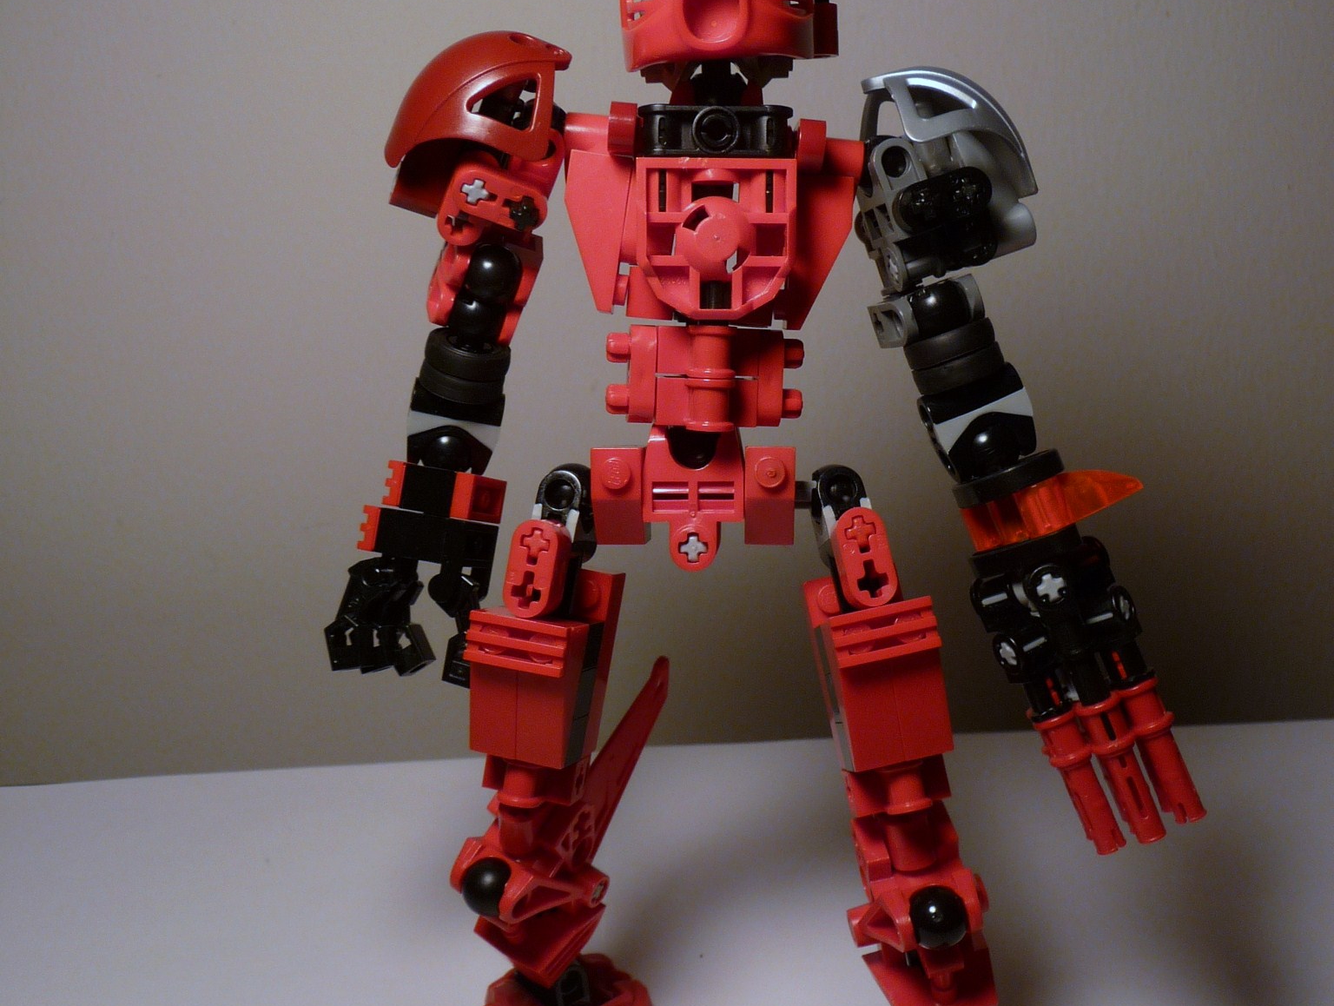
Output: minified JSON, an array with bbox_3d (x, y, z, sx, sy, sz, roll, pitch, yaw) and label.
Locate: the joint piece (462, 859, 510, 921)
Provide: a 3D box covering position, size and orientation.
[{"bbox_3d":[-0.030,0.065,0.243,0.010,0.010,0.010,-2,16,1],"label":"joint piece"}]

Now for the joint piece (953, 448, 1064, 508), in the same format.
[{"bbox_3d":[0.051,-0.004,0.213,0.016,0.004,0.016,-16,0,-8],"label":"joint piece"}]

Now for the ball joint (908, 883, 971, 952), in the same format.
[{"bbox_3d":[0.045,0.068,0.236,0.010,0.010,0.010,-4,16,-5],"label":"ball joint"}]

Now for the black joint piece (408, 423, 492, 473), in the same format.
[{"bbox_3d":[-0.036,-0.009,0.235,0.014,0.009,0.011,12,17,3],"label":"black joint piece"}]

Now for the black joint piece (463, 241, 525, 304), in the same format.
[{"bbox_3d":[-0.029,-0.038,0.239,0.010,0.010,0.010,13,18,2],"label":"black joint piece"}]

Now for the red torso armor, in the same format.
[{"bbox_3d":[0.007,-0.027,0.234,0.045,0.071,0.033,1,14,-2],"label":"red torso armor"}]

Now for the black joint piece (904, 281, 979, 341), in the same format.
[{"bbox_3d":[0.042,-0.030,0.222,0.011,0.009,0.011,-16,6,-4],"label":"black joint piece"}]

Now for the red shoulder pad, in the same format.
[{"bbox_3d":[-0.031,-0.066,0.233,0.027,0.022,0.022,-3,16,-16],"label":"red shoulder pad"}]

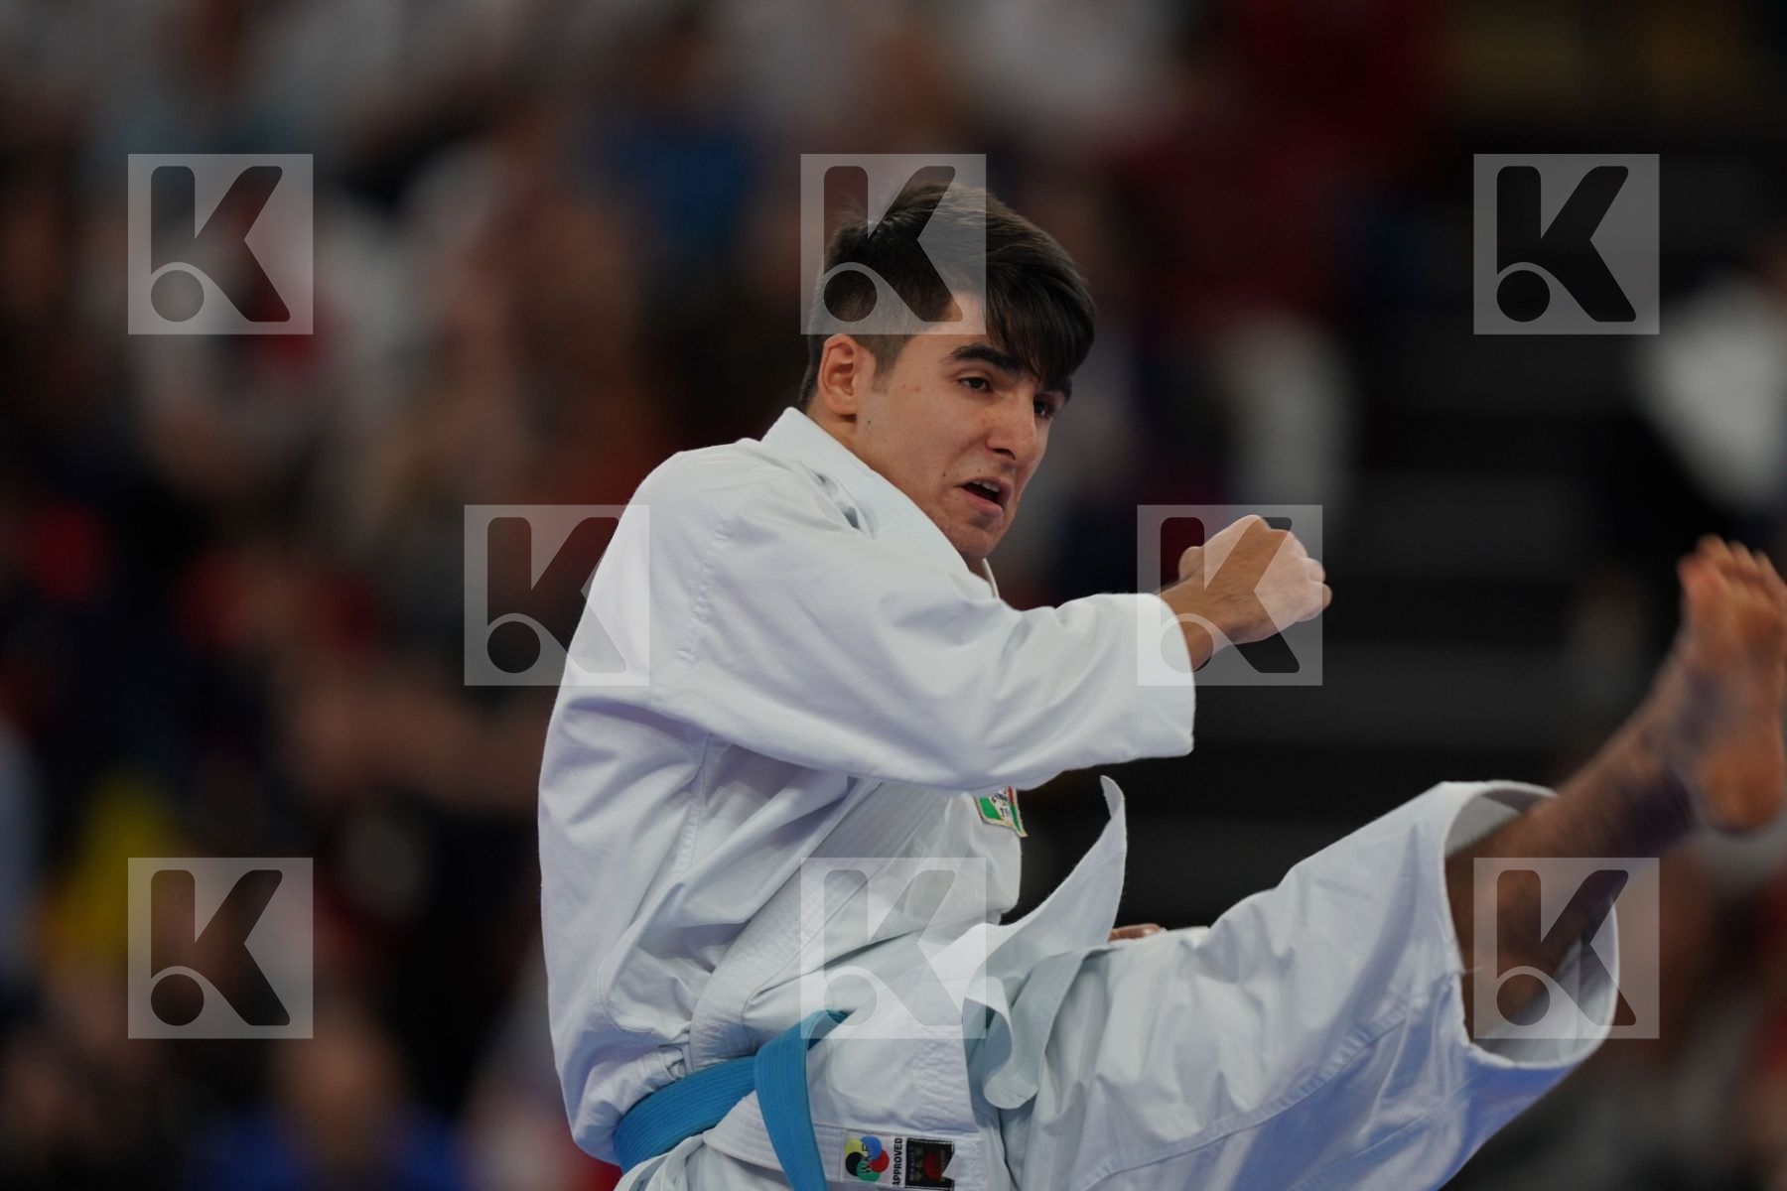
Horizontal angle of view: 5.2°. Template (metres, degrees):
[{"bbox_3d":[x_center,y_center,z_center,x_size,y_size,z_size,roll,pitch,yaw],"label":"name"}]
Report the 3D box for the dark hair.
[{"bbox_3d":[0.039,-0.197,14.100,0.175,0.187,0.215,18,0,-42],"label":"dark hair"}]

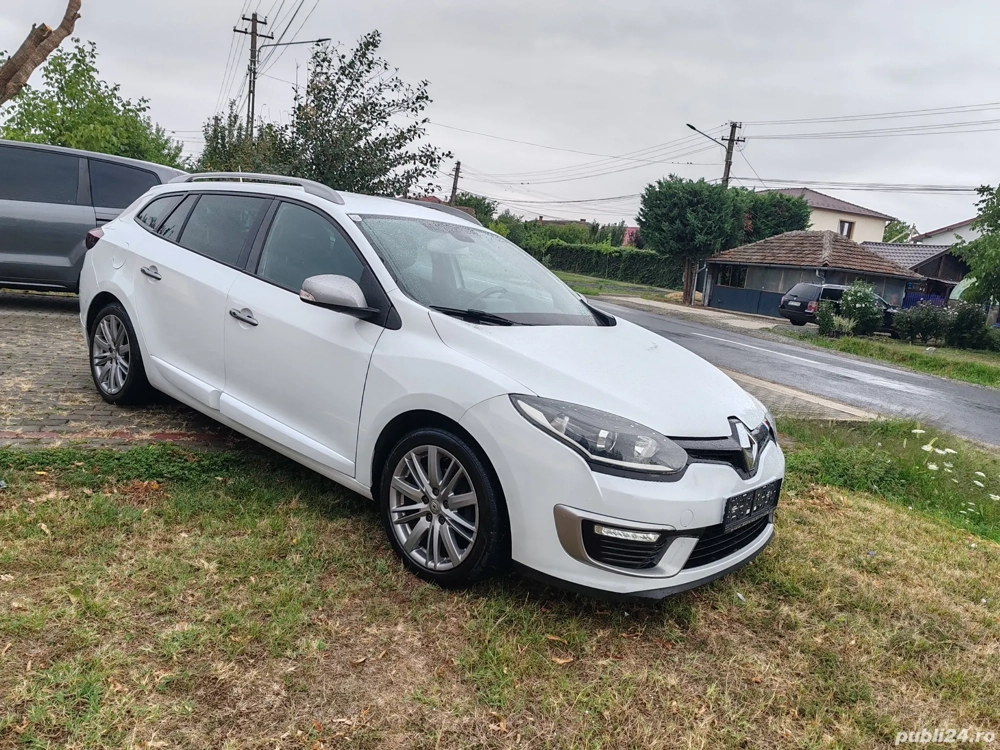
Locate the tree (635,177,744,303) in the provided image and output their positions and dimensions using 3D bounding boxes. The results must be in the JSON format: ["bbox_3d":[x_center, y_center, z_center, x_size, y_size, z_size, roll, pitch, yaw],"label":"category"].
[{"bbox_3d":[8.922,-6.169,36.009,4.800,5.765,4.800,1,10,-24],"label":"tree"}]

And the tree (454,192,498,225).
[{"bbox_3d":[-2.017,-10.827,58.993,4.000,5.832,4.000,5,9,0],"label":"tree"}]

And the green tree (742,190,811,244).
[{"bbox_3d":[14.070,-6.258,39.103,3.800,5.865,3.800,1,10,-24],"label":"green tree"}]

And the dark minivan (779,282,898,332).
[{"bbox_3d":[11.930,-2.210,26.540,4.670,1.490,1.760,2,10,-19],"label":"dark minivan"}]

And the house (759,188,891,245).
[{"bbox_3d":[18.603,-8.615,52.148,7.856,7.416,11.227,1,10,-23],"label":"house"}]

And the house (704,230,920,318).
[{"bbox_3d":[13.001,-4.245,33.084,5.089,3.608,7.263,1,10,-22],"label":"house"}]

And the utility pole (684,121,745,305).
[{"bbox_3d":[9.920,-7.667,36.939,2.900,8.595,0.450,1,10,-24],"label":"utility pole"}]

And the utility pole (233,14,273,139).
[{"bbox_3d":[-8.569,-7.852,26.715,1.450,8.573,0.400,-2,11,-36],"label":"utility pole"}]

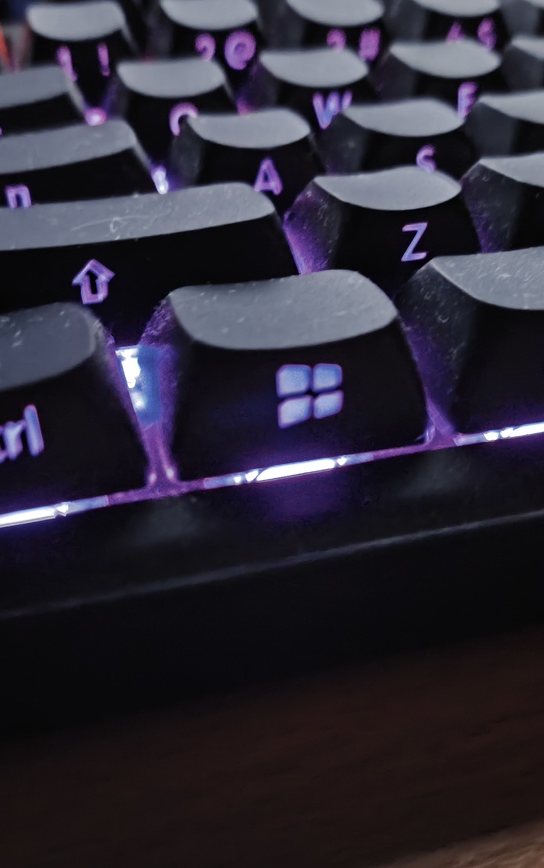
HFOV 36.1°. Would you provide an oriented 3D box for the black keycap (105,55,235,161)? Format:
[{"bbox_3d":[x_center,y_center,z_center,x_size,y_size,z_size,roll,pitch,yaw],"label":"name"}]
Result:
[{"bbox_3d":[-0.013,-0.043,0.110,0.018,0.010,0.018,-10,44,-14],"label":"black keycap"}]

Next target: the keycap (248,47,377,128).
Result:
[{"bbox_3d":[0.005,-0.046,0.115,0.018,0.010,0.018,-10,44,-14],"label":"keycap"}]

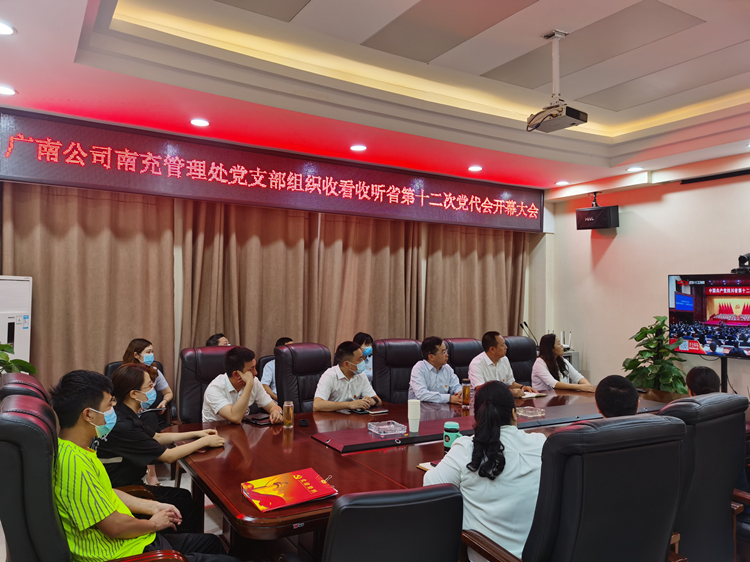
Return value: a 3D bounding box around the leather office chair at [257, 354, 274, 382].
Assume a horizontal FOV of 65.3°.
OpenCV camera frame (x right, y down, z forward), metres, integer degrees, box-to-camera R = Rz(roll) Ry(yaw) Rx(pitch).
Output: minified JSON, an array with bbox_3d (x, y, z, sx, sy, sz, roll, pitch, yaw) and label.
[{"bbox_3d":[-0.710,1.194,5.280,0.570,1.000,0.600,1,-2,-31],"label":"leather office chair"}]

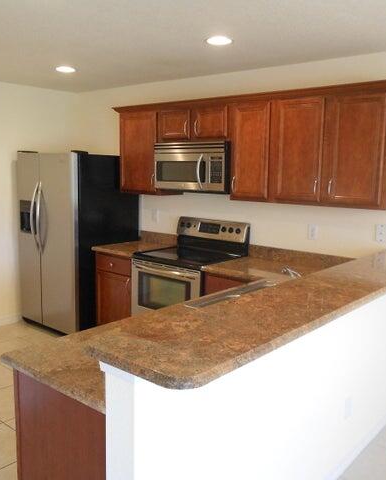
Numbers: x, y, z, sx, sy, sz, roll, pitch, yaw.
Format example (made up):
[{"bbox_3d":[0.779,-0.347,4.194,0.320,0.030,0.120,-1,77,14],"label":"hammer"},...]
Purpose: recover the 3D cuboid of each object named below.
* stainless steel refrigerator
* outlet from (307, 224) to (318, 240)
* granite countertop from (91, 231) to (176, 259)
[{"bbox_3d":[-1.157,0.023,4.897,0.925,1.770,0.815,8,11,37],"label":"stainless steel refrigerator"},{"bbox_3d":[0.934,-0.059,3.733,0.074,0.117,0.010,8,11,39],"label":"outlet"},{"bbox_3d":[-0.509,0.030,4.549,0.545,0.145,0.650,8,11,39],"label":"granite countertop"}]

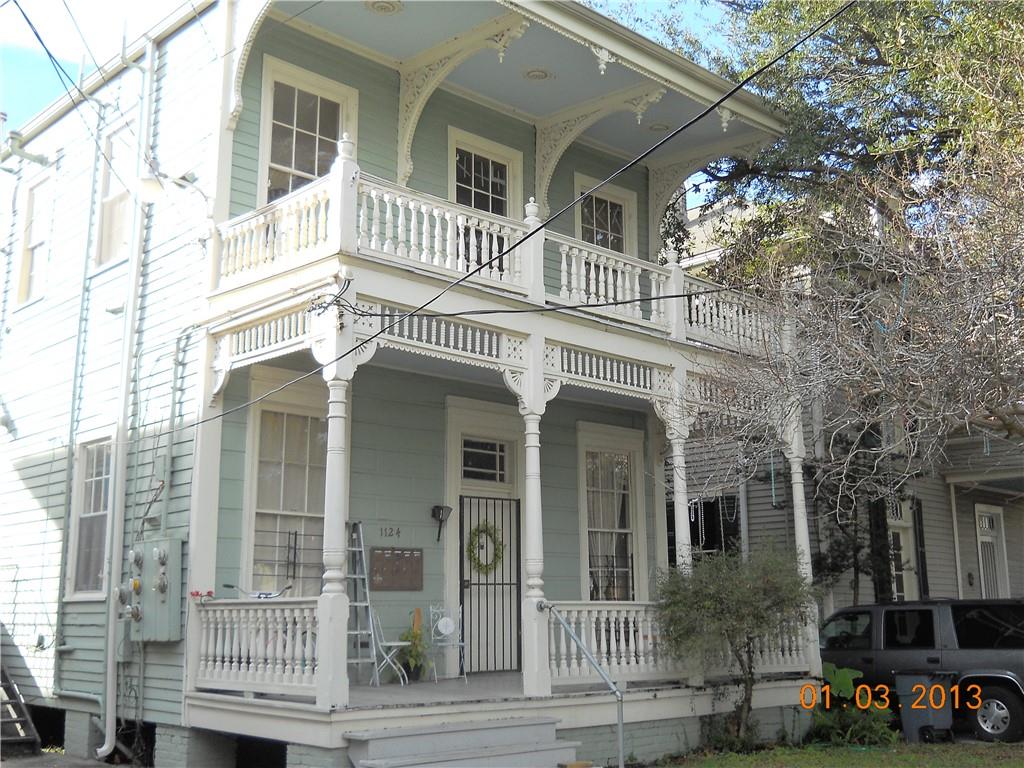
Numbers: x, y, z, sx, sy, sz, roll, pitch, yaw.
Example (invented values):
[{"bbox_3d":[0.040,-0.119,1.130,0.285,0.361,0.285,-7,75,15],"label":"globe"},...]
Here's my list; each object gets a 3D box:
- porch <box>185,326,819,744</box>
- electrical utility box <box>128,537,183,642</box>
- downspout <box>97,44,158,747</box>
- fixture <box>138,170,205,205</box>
[{"bbox_3d":[0.265,1.831,12.318,7.000,3.600,2.600,10,-16,-41],"label":"porch"},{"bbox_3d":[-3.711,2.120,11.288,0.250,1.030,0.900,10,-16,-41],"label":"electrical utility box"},{"bbox_3d":[-4.402,-0.099,12.523,0.240,8.350,0.130,10,-16,-41],"label":"downspout"},{"bbox_3d":[-3.569,-2.033,11.615,0.660,0.310,0.260,10,-16,-41],"label":"fixture"}]

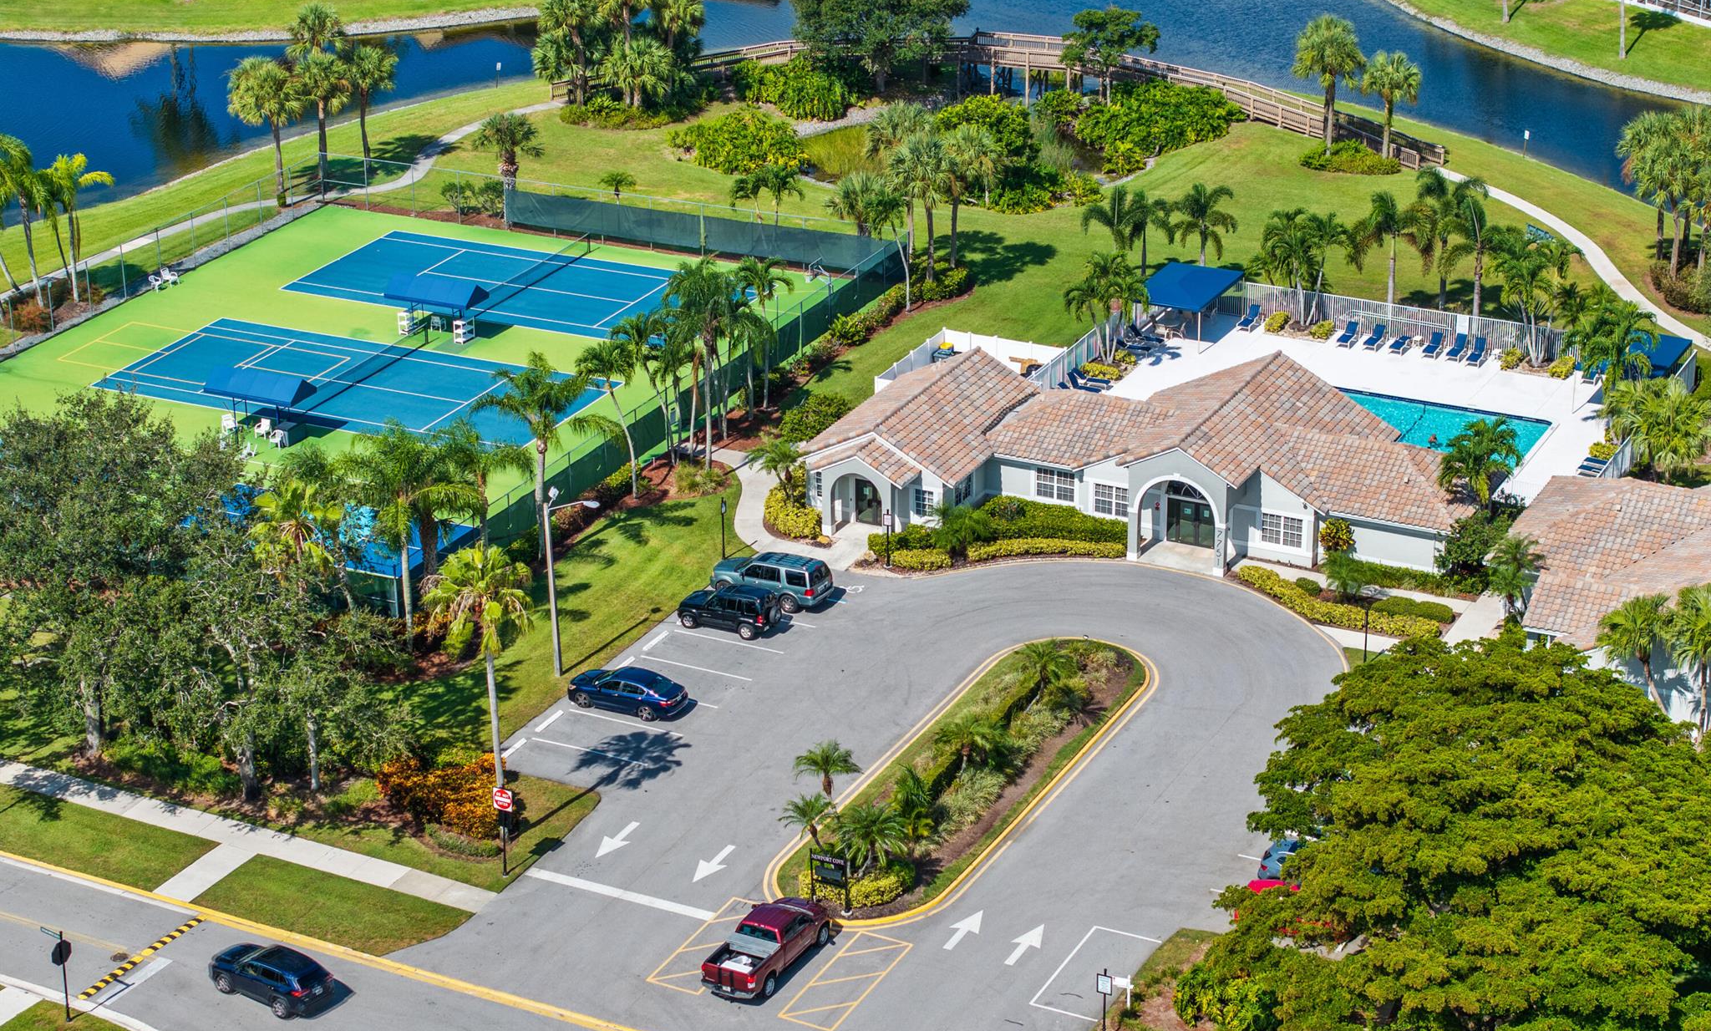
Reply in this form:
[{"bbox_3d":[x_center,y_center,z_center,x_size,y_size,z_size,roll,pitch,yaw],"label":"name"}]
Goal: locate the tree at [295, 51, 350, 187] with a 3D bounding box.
[{"bbox_3d":[-30.578,-22.751,198.974,3.200,7.800,3.200,-4,23,-8],"label":"tree"}]

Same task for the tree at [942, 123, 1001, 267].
[{"bbox_3d":[6.083,-16.785,182.751,3.455,8.097,3.455,-1,22,0],"label":"tree"}]

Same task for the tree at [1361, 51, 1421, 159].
[{"bbox_3d":[30.978,-23.509,200.361,3.400,6.710,3.400,10,25,24],"label":"tree"}]

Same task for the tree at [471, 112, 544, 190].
[{"bbox_3d":[-19.213,-19.191,191.809,3.800,6.350,3.800,-1,22,0],"label":"tree"}]

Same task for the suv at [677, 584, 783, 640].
[{"bbox_3d":[-5.103,3.724,140.009,4.430,1.790,1.830,10,25,25],"label":"suv"}]

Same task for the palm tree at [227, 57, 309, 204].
[{"bbox_3d":[-33.052,-21.732,195.688,4.498,8.604,4.498,-1,22,0],"label":"palm tree"}]

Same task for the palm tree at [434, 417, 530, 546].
[{"bbox_3d":[-15.285,-0.293,143.063,4.000,7.890,4.000,-1,22,0],"label":"palm tree"}]

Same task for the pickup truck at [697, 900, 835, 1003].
[{"bbox_3d":[-2.831,14.108,114.586,2.030,1.940,5.810,11,25,26],"label":"pickup truck"}]

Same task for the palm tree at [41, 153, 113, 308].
[{"bbox_3d":[-40.352,-14.995,180.380,3.788,8.093,3.788,-1,22,0],"label":"palm tree"}]

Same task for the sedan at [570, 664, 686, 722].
[{"bbox_3d":[-8.661,6.667,133.303,4.860,1.460,1.850,10,25,24],"label":"sedan"}]

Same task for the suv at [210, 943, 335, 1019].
[{"bbox_3d":[-19.175,14.978,113.362,4.600,1.690,1.860,16,28,34],"label":"suv"}]

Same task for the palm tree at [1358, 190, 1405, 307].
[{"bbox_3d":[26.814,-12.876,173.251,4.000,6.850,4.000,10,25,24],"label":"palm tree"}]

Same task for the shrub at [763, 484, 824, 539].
[{"bbox_3d":[-2.721,-0.174,151.939,2.600,1.240,2.900,-1,22,0],"label":"shrub"}]

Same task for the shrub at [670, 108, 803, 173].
[{"bbox_3d":[-7.026,-22.276,204.211,7.800,2.300,6.200,-2,22,-2],"label":"shrub"}]

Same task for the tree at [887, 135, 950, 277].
[{"bbox_3d":[3.336,-15.991,180.493,3.335,8.444,3.335,-1,22,0],"label":"tree"}]

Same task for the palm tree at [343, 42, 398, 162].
[{"bbox_3d":[-28.157,-23.789,202.289,3.100,7.540,3.100,-1,22,0],"label":"palm tree"}]

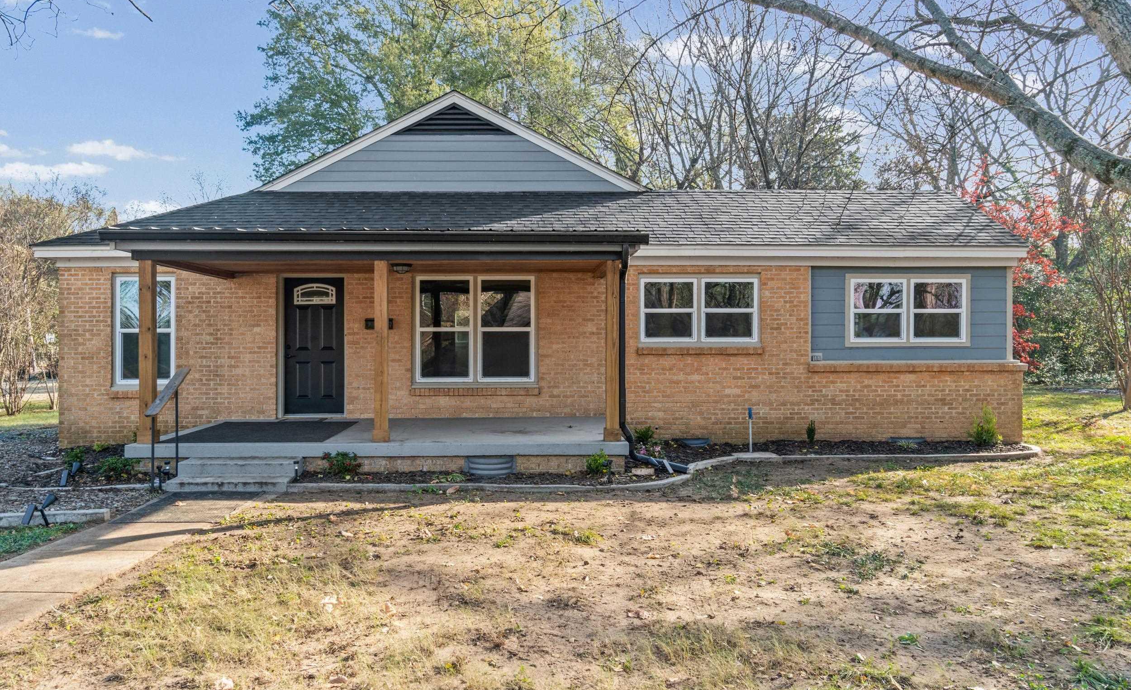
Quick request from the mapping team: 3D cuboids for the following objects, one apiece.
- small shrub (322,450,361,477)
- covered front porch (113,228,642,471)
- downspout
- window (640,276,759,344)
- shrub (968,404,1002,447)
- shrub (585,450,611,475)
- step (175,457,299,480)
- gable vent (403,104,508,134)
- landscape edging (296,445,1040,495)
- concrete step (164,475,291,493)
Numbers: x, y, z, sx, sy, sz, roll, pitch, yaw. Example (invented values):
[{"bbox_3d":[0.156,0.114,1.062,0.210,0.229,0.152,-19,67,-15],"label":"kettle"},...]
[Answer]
[{"bbox_3d":[-2.480,1.317,9.400,0.430,0.290,0.400,0,0,-3],"label":"small shrub"},{"bbox_3d":[-2.100,0.080,10.900,5.800,2.750,3.450,0,0,-3],"label":"covered front porch"},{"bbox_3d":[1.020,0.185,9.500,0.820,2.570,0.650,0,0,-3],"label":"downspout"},{"bbox_3d":[2.030,-0.525,12.770,1.800,1.010,0.100,0,0,-3],"label":"window"},{"bbox_3d":[6.210,1.196,12.550,0.470,0.620,0.450,0,0,-3],"label":"shrub"},{"bbox_3d":[0.366,1.311,9.500,0.285,0.280,0.280,0,0,-3],"label":"shrub"},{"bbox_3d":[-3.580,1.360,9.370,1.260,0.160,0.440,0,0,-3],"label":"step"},{"bbox_3d":[-1.980,-3.990,14.950,1.920,0.540,0.100,0,0,-3],"label":"gable vent"},{"bbox_3d":[1.840,1.495,10.820,9.700,0.170,3.750,0,0,-3],"label":"landscape edging"},{"bbox_3d":[-3.530,1.470,8.970,1.260,0.120,0.380,0,0,-3],"label":"concrete step"}]

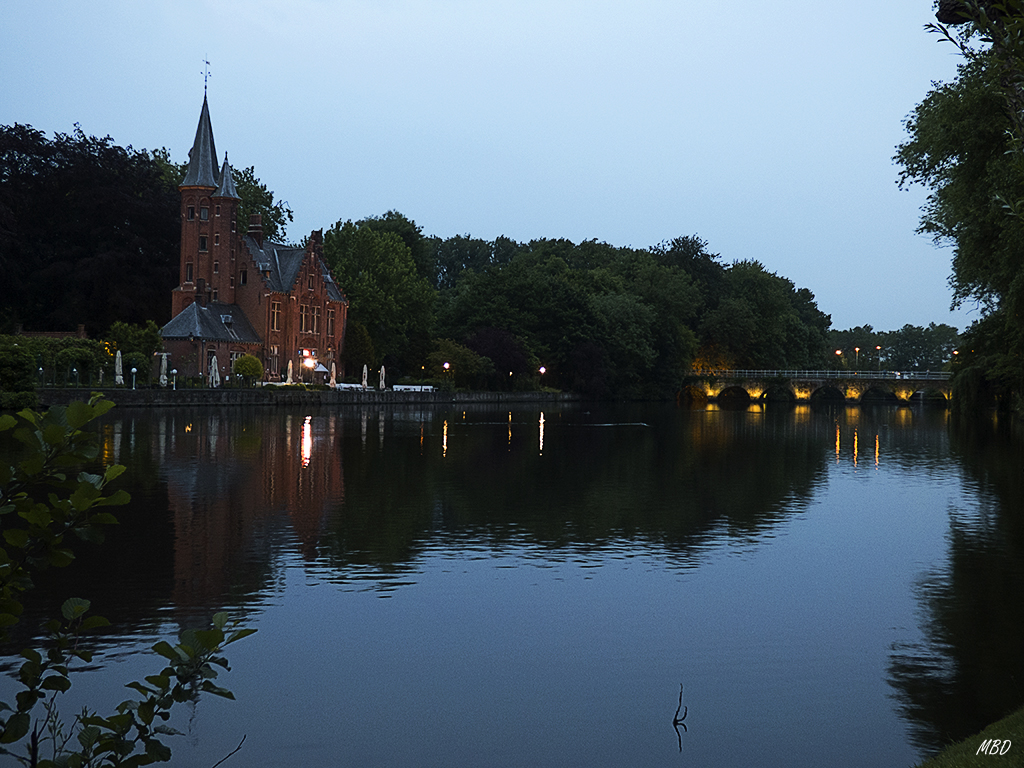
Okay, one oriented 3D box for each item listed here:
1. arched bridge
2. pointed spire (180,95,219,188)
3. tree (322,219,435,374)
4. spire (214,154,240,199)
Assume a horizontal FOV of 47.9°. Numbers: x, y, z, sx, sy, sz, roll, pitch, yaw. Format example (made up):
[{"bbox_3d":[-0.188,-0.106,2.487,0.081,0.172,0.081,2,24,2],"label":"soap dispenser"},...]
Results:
[{"bbox_3d":[47.440,0.460,178.000,42.000,5.000,5.000,1,0,14],"label":"arched bridge"},{"bbox_3d":[-28.980,-22.600,107.500,3.600,8.700,3.600,1,0,38],"label":"pointed spire"},{"bbox_3d":[-14.590,-9.080,127.000,12.600,18.400,12.000,1,0,0],"label":"tree"},{"bbox_3d":[-26.310,-19.150,106.500,2.550,4.100,2.550,1,0,38],"label":"spire"}]

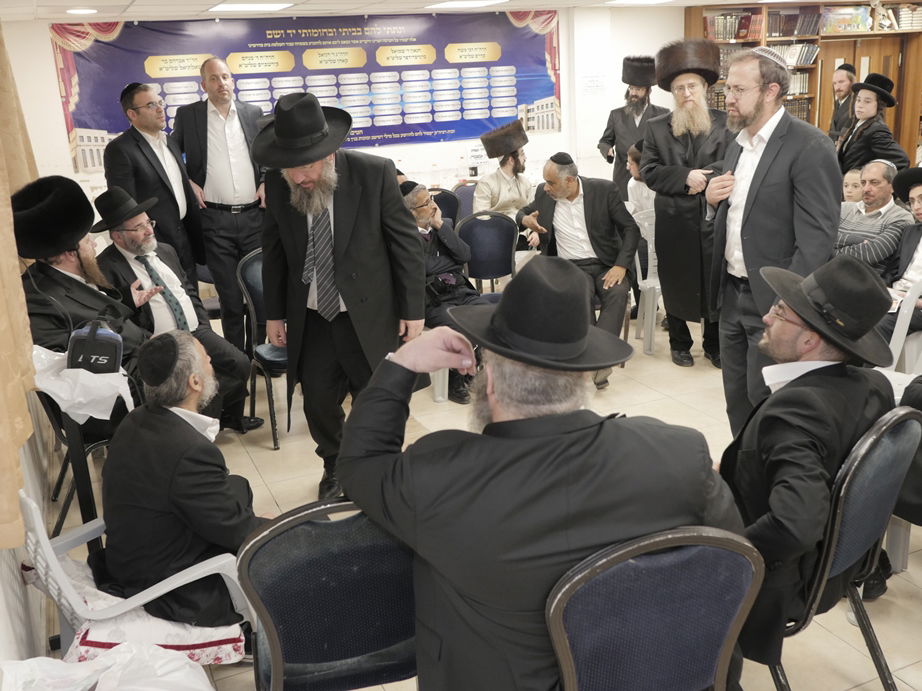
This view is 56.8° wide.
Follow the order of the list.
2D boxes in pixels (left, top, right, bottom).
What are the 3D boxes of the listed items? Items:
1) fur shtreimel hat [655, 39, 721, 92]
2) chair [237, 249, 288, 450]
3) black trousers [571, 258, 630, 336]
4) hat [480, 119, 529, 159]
[{"bbox_3d":[1.269,-1.563,4.774,0.360,0.170,0.360,2,-3,17],"label":"fur shtreimel hat"},{"bbox_3d":[-0.864,-0.022,4.397,0.440,0.930,0.540,-11,18,-26],"label":"chair"},{"bbox_3d":[0.751,-0.227,5.221,0.500,0.580,0.620,-1,16,9],"label":"black trousers"},{"bbox_3d":[0.321,-1.525,6.278,0.310,0.180,0.310,-22,13,11],"label":"hat"}]

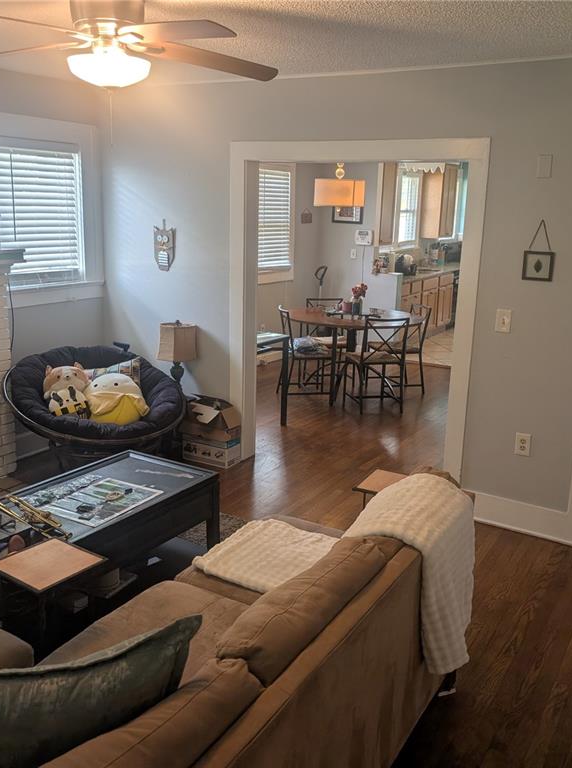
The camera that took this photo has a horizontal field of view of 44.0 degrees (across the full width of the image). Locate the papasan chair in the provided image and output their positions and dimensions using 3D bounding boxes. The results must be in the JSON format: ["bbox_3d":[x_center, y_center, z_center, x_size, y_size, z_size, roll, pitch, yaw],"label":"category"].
[{"bbox_3d":[-1.185,0.204,4.485,1.130,0.820,1.100,-6,16,-27],"label":"papasan chair"}]

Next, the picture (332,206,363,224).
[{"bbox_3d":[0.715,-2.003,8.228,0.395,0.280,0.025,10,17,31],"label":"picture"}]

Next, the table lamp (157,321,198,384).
[{"bbox_3d":[-0.733,-0.162,4.822,0.200,0.520,0.200,-13,20,-43],"label":"table lamp"}]

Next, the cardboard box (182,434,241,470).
[{"bbox_3d":[-0.523,0.449,4.996,0.365,0.190,0.170,9,16,27],"label":"cardboard box"}]

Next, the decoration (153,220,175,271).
[{"bbox_3d":[-0.844,-0.949,4.900,0.170,0.350,0.030,10,17,29],"label":"decoration"}]

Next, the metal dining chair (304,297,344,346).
[{"bbox_3d":[0.442,-0.425,7.129,0.410,0.845,0.470,-2,15,-14],"label":"metal dining chair"}]

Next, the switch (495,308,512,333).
[{"bbox_3d":[1.162,-0.338,3.783,0.079,0.121,0.014,10,17,31],"label":"switch"}]

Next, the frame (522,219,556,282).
[{"bbox_3d":[1.294,-0.679,3.612,0.156,0.310,0.020,10,17,31],"label":"frame"}]

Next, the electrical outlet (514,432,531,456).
[{"bbox_3d":[1.292,0.331,3.856,0.078,0.122,0.012,10,17,31],"label":"electrical outlet"}]

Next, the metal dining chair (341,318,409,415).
[{"bbox_3d":[0.794,-0.193,6.268,0.410,0.845,0.470,-2,15,-14],"label":"metal dining chair"}]

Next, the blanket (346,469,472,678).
[{"bbox_3d":[0.400,0.658,2.367,0.420,0.670,0.500,10,17,31],"label":"blanket"}]

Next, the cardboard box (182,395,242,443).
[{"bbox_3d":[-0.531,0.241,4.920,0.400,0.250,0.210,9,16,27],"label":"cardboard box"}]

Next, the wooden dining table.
[{"bbox_3d":[0.620,-0.277,6.747,1.240,0.760,1.240,-3,15,-16],"label":"wooden dining table"}]

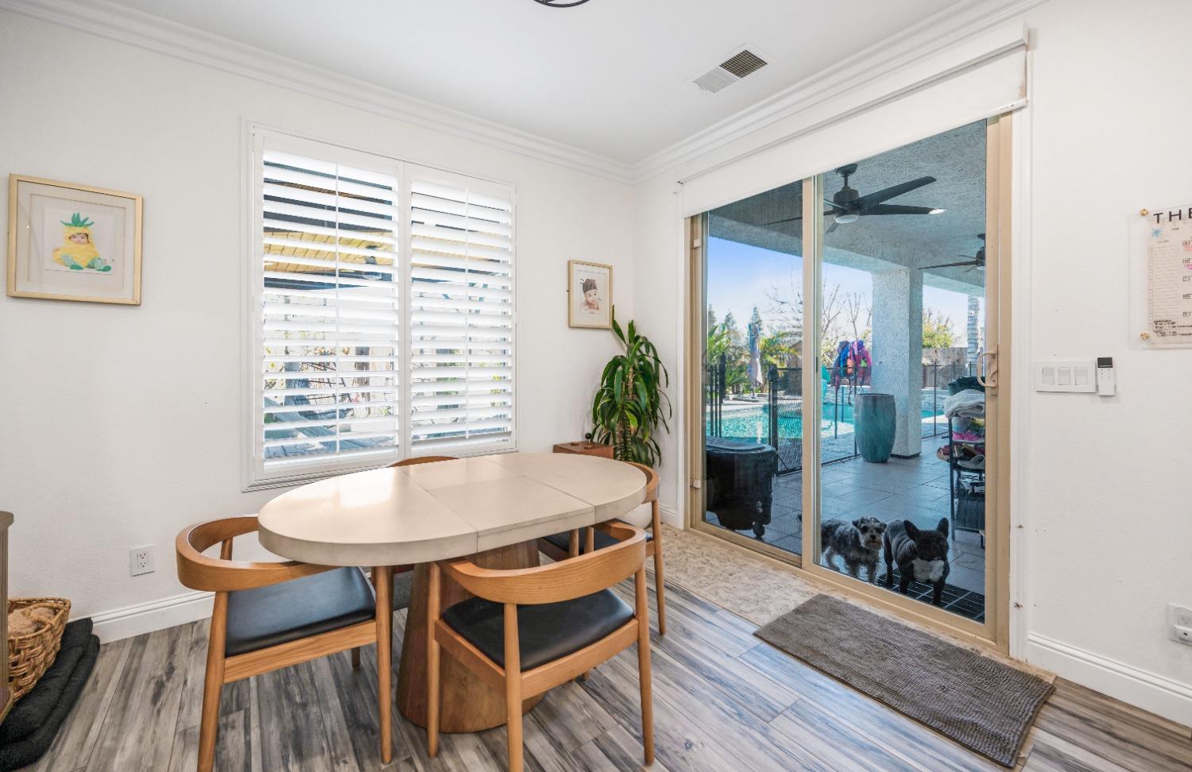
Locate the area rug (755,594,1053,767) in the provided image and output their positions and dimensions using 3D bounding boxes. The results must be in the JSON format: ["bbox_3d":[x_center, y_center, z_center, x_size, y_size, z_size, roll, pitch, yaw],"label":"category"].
[{"bbox_3d":[1.246,1.138,1.957,0.600,0.020,0.905,-1,2,-36],"label":"area rug"}]

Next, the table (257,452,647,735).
[{"bbox_3d":[-0.468,0.770,1.860,1.410,0.770,1.039,-1,2,-34],"label":"table"}]

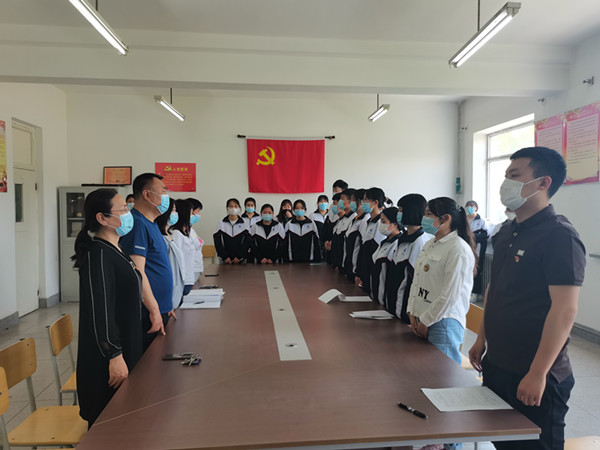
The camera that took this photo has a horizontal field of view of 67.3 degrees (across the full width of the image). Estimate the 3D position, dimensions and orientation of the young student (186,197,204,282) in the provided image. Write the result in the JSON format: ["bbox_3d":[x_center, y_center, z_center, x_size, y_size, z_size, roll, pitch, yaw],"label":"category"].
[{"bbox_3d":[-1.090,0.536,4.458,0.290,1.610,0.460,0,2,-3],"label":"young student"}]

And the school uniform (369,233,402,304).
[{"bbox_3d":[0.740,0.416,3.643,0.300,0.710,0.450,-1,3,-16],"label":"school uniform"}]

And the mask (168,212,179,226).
[{"bbox_3d":[-0.985,-0.043,3.500,0.075,0.105,0.130,0,3,0],"label":"mask"}]

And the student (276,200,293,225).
[{"bbox_3d":[-0.207,0.436,6.689,0.460,1.620,0.290,0,2,-6],"label":"student"}]

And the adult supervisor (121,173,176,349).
[{"bbox_3d":[-0.980,0.535,2.908,0.340,1.740,0.500,0,3,-5],"label":"adult supervisor"}]

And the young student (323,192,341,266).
[{"bbox_3d":[0.490,0.457,5.604,0.290,1.670,0.460,-1,3,-31],"label":"young student"}]

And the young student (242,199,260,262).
[{"bbox_3d":[-0.711,0.428,6.636,0.460,1.640,0.290,0,2,-6],"label":"young student"}]

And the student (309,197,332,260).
[{"bbox_3d":[0.335,0.408,6.743,0.460,1.670,0.290,0,2,-6],"label":"student"}]

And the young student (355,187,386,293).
[{"bbox_3d":[0.700,0.509,4.108,0.310,1.680,0.470,-1,3,-16],"label":"young student"}]

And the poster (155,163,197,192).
[{"bbox_3d":[-2.146,-0.817,7.806,0.688,0.505,0.015,0,2,-6],"label":"poster"}]

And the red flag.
[{"bbox_3d":[-0.237,-1.037,7.981,1.378,0.927,0.040,0,2,-6],"label":"red flag"}]

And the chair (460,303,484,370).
[{"bbox_3d":[1.090,0.983,3.289,0.450,0.810,0.400,0,3,-5],"label":"chair"}]

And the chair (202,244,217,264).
[{"bbox_3d":[-1.520,0.798,6.945,0.400,0.840,0.440,0,3,-5],"label":"chair"}]

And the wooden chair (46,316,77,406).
[{"bbox_3d":[-1.300,1.000,2.920,0.450,0.810,0.400,0,3,-5],"label":"wooden chair"}]

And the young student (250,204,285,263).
[{"bbox_3d":[-0.430,0.489,6.049,0.460,1.540,0.320,0,3,-3],"label":"young student"}]

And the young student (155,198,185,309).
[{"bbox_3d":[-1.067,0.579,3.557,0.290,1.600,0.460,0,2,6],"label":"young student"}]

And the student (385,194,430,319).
[{"bbox_3d":[0.810,0.586,3.211,0.320,1.610,0.450,-1,3,-14],"label":"student"}]

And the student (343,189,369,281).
[{"bbox_3d":[0.601,0.489,4.731,0.290,1.680,0.460,-1,3,-16],"label":"student"}]

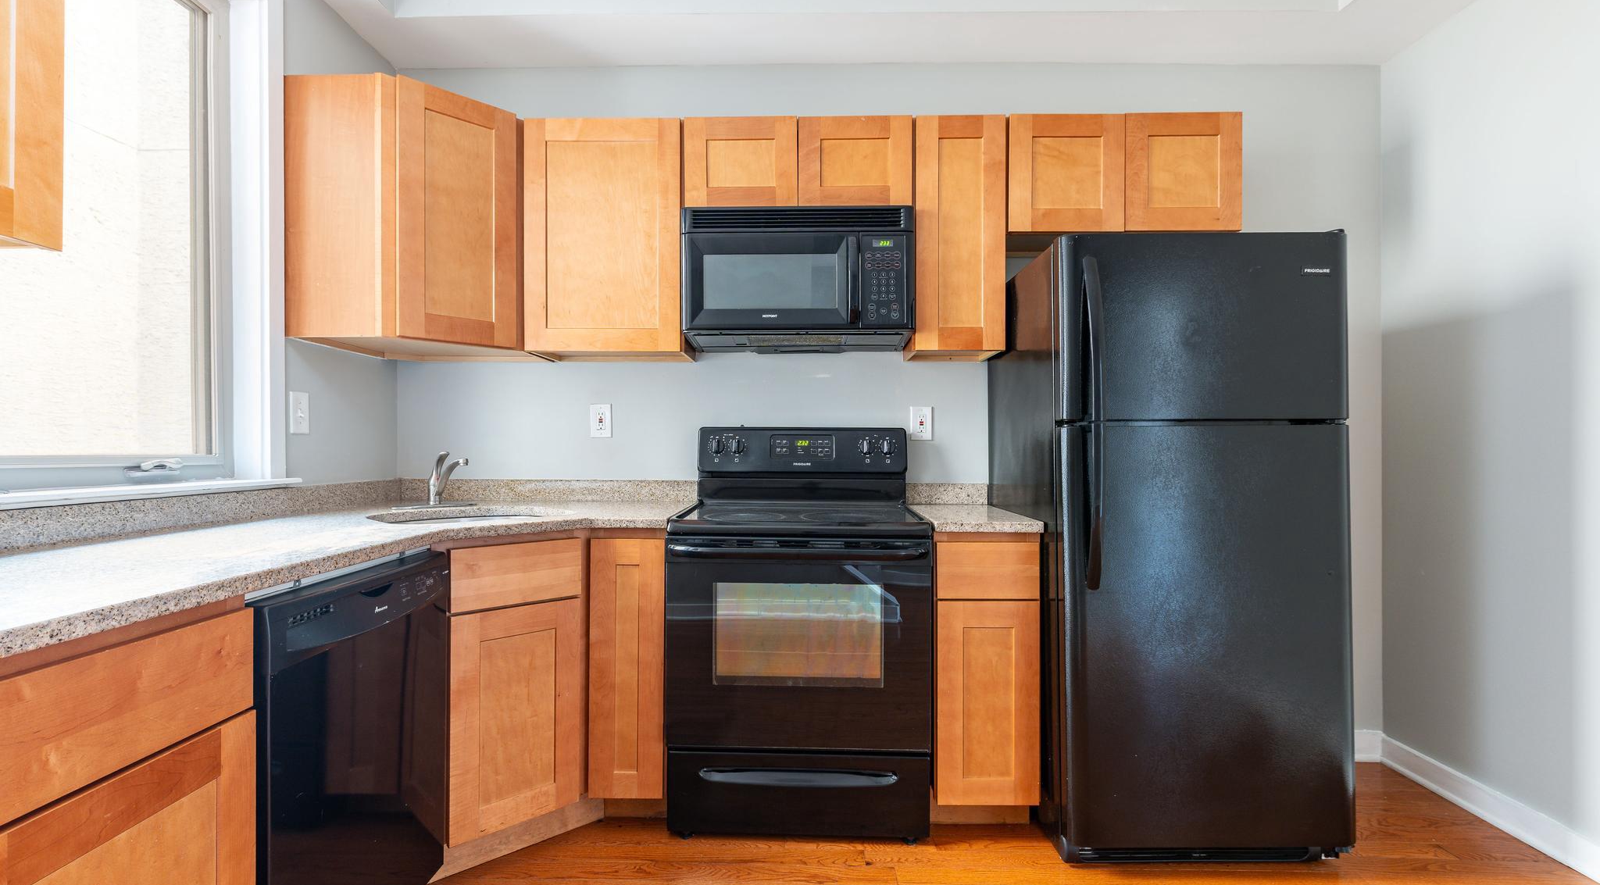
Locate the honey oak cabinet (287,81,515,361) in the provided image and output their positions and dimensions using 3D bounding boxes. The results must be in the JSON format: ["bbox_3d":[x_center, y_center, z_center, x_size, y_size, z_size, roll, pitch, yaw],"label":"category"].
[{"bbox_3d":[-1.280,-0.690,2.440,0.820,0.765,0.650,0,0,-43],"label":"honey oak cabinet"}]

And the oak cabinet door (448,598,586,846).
[{"bbox_3d":[-0.781,0.751,1.968,0.352,0.595,0.022,0,0,-42],"label":"oak cabinet door"}]

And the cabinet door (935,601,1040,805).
[{"bbox_3d":[0.536,0.744,2.042,0.296,0.582,0.020,0,0,2],"label":"cabinet door"}]

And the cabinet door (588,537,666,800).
[{"bbox_3d":[-0.500,0.657,2.070,0.223,0.752,0.020,0,0,2],"label":"cabinet door"}]

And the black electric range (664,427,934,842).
[{"bbox_3d":[0.008,0.545,2.308,0.757,1.195,0.670,0,0,2],"label":"black electric range"}]

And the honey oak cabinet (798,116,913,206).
[{"bbox_3d":[0.186,-0.920,2.475,0.378,0.300,0.320,0,0,2],"label":"honey oak cabinet"}]

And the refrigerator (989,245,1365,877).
[{"bbox_3d":[1.078,0.287,2.220,0.757,1.695,0.780,0,0,2],"label":"refrigerator"}]

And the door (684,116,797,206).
[{"bbox_3d":[-0.195,-0.924,2.345,0.374,0.293,0.020,0,0,2],"label":"door"}]

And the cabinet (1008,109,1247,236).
[{"bbox_3d":[1.057,-0.871,2.460,0.752,0.384,0.325,0,0,2],"label":"cabinet"}]

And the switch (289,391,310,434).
[{"bbox_3d":[-1.518,-0.089,2.163,0.014,0.124,0.080,0,0,0],"label":"switch"}]

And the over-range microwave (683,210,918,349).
[{"bbox_3d":[-0.003,-0.560,2.455,0.757,0.420,0.385,0,0,2],"label":"over-range microwave"}]

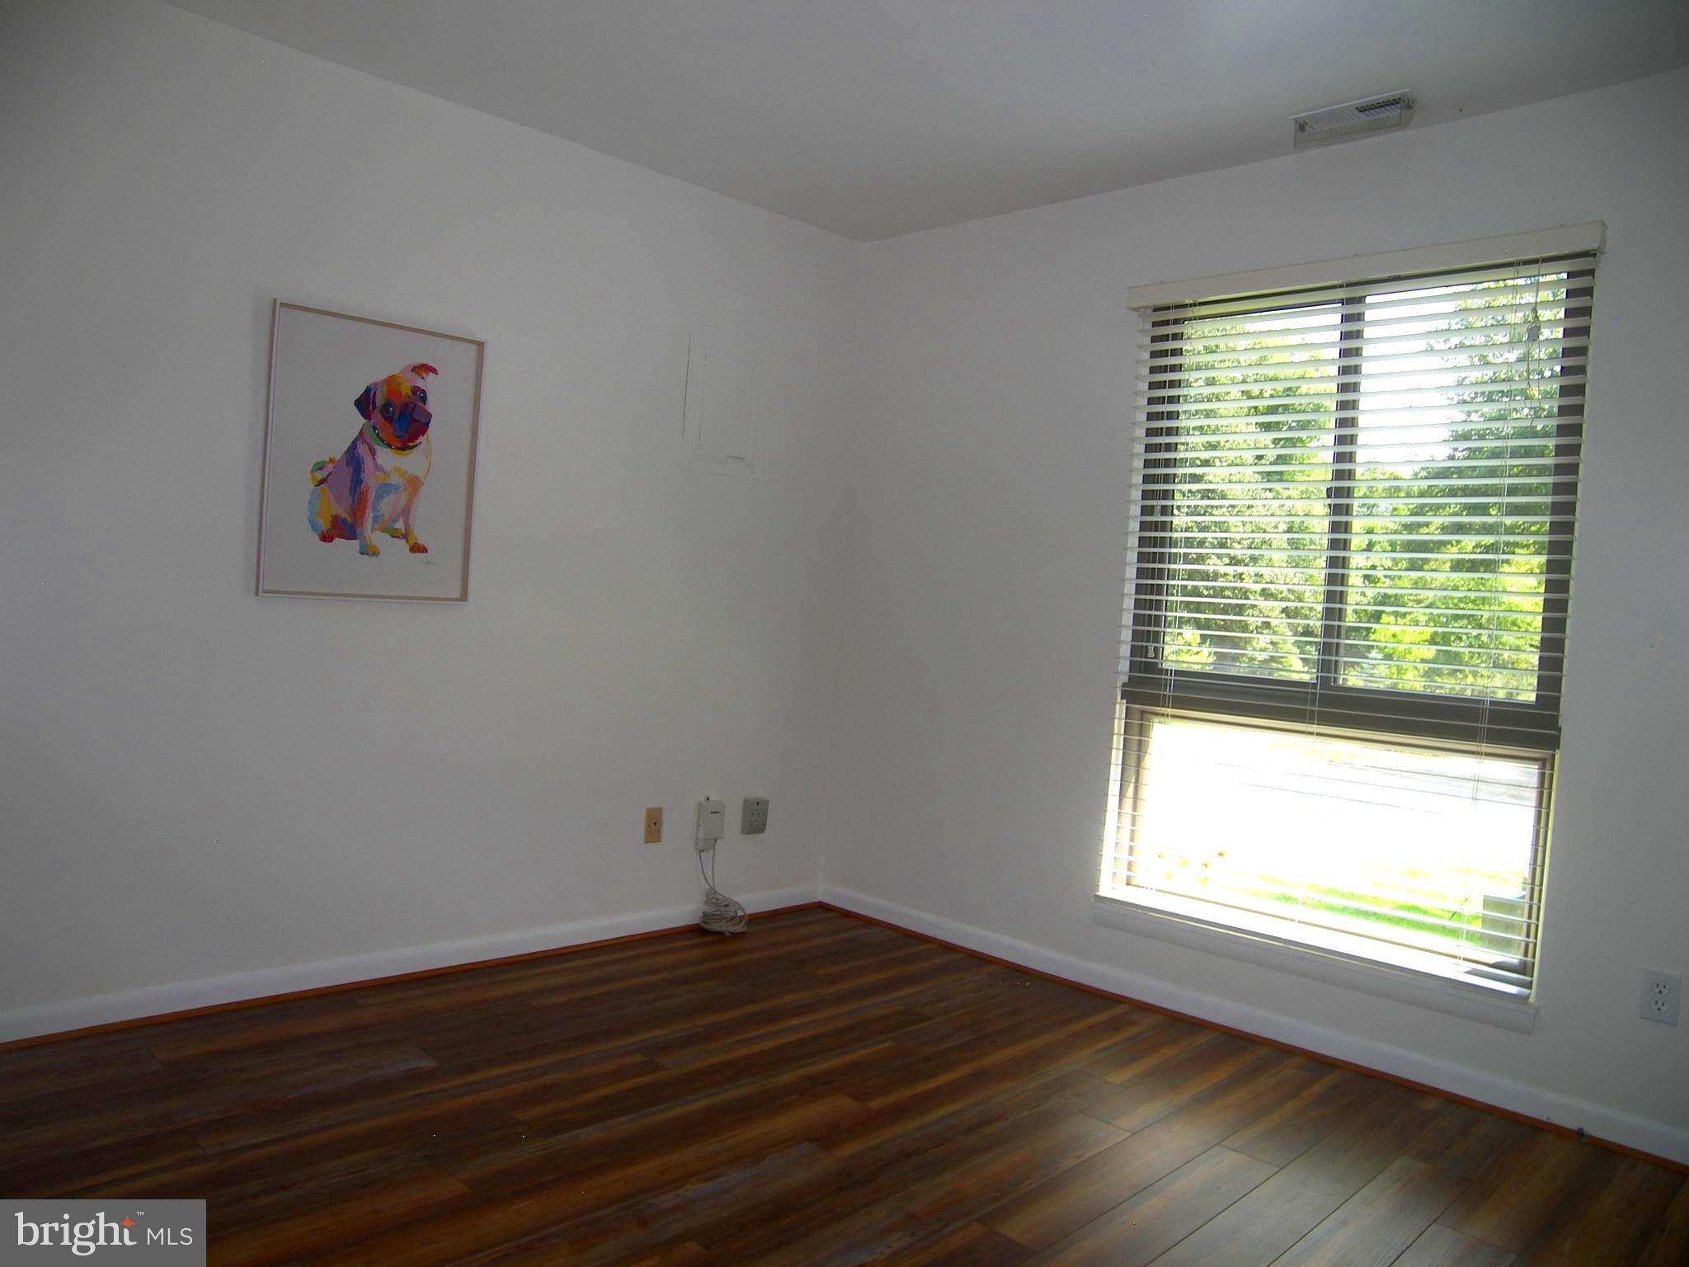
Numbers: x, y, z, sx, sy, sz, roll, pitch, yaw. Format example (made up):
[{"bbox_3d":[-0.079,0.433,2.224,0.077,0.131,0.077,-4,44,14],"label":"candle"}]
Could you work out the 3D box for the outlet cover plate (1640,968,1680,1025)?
[{"bbox_3d":[1.802,0.801,2.694,0.070,0.114,0.010,5,2,45],"label":"outlet cover plate"}]

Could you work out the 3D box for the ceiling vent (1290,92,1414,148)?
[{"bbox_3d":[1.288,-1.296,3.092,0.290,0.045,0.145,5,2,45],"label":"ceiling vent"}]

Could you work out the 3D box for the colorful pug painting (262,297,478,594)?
[{"bbox_3d":[-1.252,-0.459,3.263,0.028,0.735,0.570,5,2,45],"label":"colorful pug painting"}]

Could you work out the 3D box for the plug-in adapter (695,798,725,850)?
[{"bbox_3d":[-0.449,0.641,4.095,0.082,0.165,0.045,2,3,-45],"label":"plug-in adapter"}]

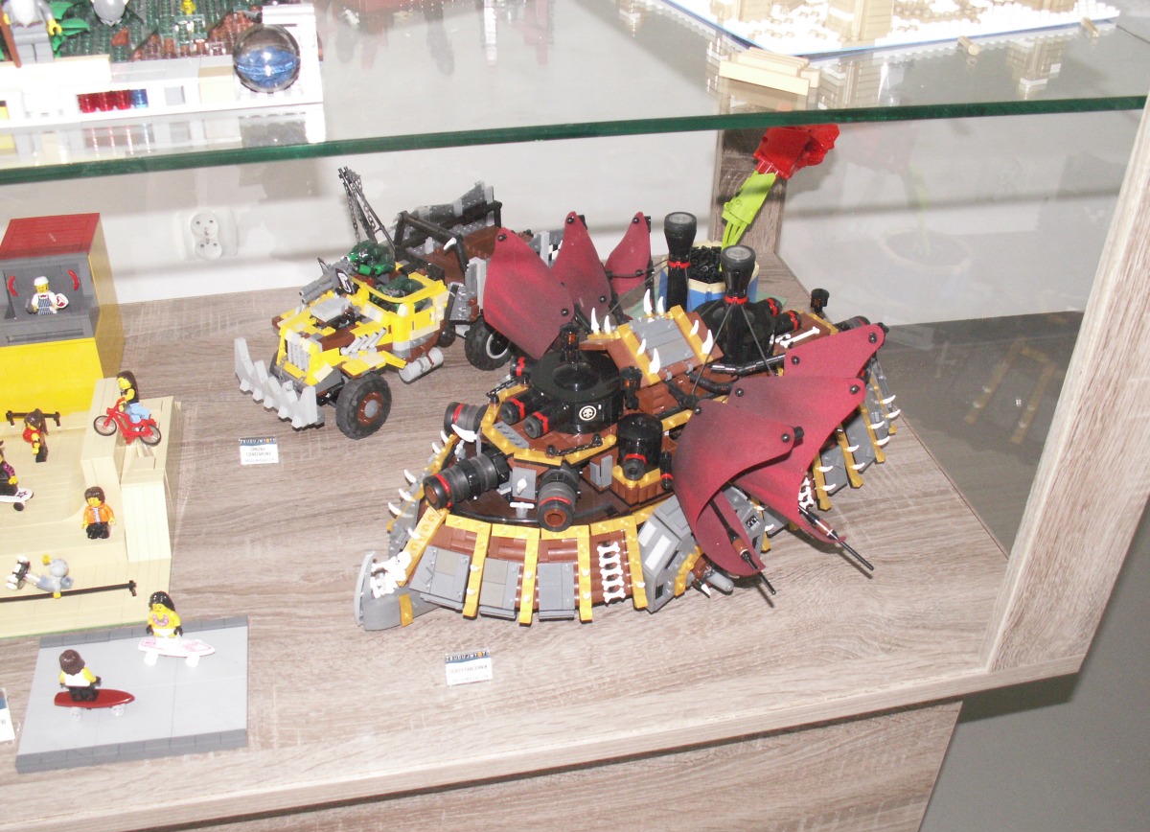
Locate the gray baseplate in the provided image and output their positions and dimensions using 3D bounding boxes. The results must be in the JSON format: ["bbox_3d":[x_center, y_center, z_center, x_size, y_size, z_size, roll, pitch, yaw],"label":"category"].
[{"bbox_3d":[-0.302,0.191,0.807,0.145,0.008,0.114,-4,36,-12],"label":"gray baseplate"}]

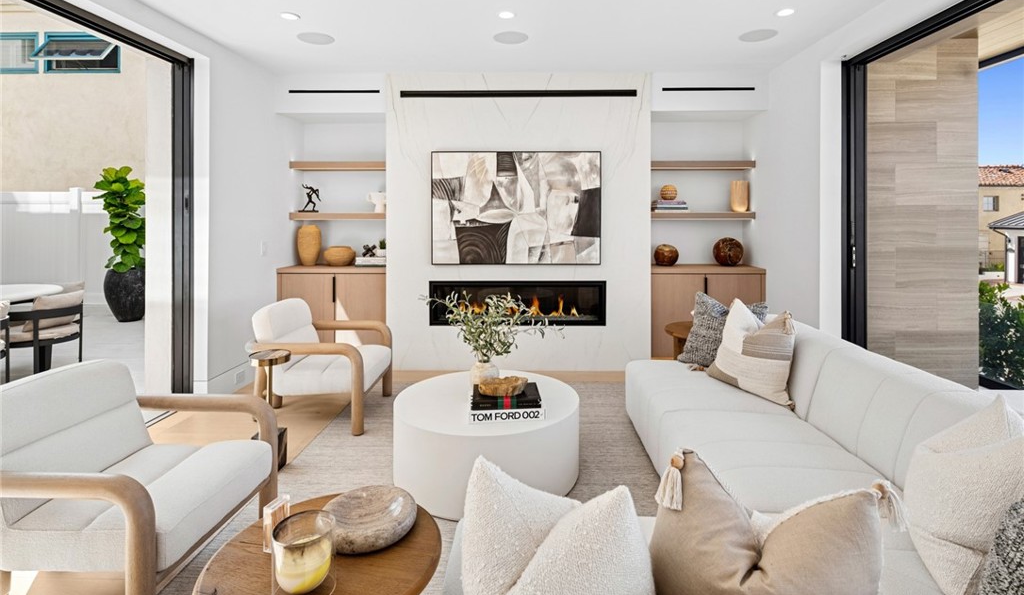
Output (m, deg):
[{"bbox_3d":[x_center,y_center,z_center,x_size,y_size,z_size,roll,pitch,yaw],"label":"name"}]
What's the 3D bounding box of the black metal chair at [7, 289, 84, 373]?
[{"bbox_3d":[-4.060,0.345,4.170,0.560,0.750,0.560,0,6,2],"label":"black metal chair"}]

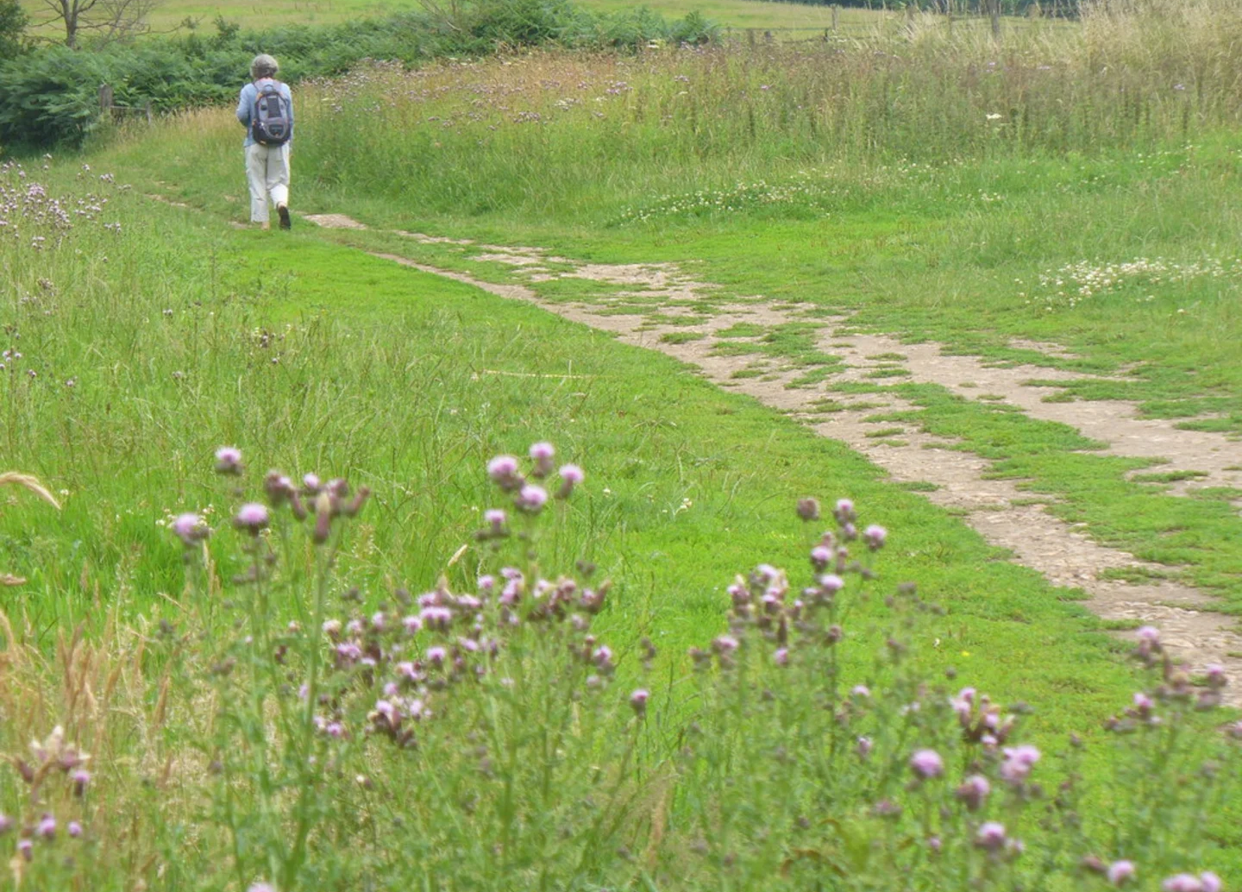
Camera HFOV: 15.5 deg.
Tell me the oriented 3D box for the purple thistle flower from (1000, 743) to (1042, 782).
[{"bbox_3d":[0.298,0.236,3.400,0.029,0.028,0.025,6,6,0],"label":"purple thistle flower"}]

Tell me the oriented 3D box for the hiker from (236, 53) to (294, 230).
[{"bbox_3d":[-3.372,-2.884,43.200,0.540,1.660,0.600,-1,5,-13],"label":"hiker"}]

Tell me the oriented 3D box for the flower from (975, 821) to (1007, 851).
[{"bbox_3d":[0.308,0.325,3.800,0.027,0.025,0.027,0,5,0],"label":"flower"}]

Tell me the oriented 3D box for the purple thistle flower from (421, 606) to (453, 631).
[{"bbox_3d":[-0.206,0.193,5.100,0.034,0.026,0.025,0,5,0],"label":"purple thistle flower"}]

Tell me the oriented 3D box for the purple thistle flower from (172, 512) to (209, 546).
[{"bbox_3d":[-0.331,0.064,3.500,0.025,0.026,0.025,-18,7,0],"label":"purple thistle flower"}]

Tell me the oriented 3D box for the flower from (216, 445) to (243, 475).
[{"bbox_3d":[-0.344,0.013,4.000,0.024,0.026,0.024,0,5,0],"label":"flower"}]

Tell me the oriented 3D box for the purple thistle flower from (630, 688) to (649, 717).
[{"bbox_3d":[0.019,0.270,4.800,0.019,0.028,0.019,5,5,0],"label":"purple thistle flower"}]

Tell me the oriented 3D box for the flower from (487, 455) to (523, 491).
[{"bbox_3d":[-0.094,0.022,3.700,0.024,0.028,0.024,-18,6,0],"label":"flower"}]

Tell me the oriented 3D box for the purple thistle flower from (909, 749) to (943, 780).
[{"bbox_3d":[0.228,0.238,3.400,0.025,0.024,0.025,0,12,0],"label":"purple thistle flower"}]

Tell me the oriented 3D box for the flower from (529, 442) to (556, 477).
[{"bbox_3d":[-0.069,0.012,4.000,0.023,0.032,0.023,0,5,0],"label":"flower"}]

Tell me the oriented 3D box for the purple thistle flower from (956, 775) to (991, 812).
[{"bbox_3d":[0.294,0.289,3.800,0.030,0.031,0.030,11,5,-1],"label":"purple thistle flower"}]

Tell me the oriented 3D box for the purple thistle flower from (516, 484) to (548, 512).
[{"bbox_3d":[-0.073,0.043,3.750,0.024,0.023,0.024,9,7,0],"label":"purple thistle flower"}]

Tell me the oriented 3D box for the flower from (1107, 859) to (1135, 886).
[{"bbox_3d":[0.417,0.356,3.800,0.023,0.023,0.023,6,5,0],"label":"flower"}]

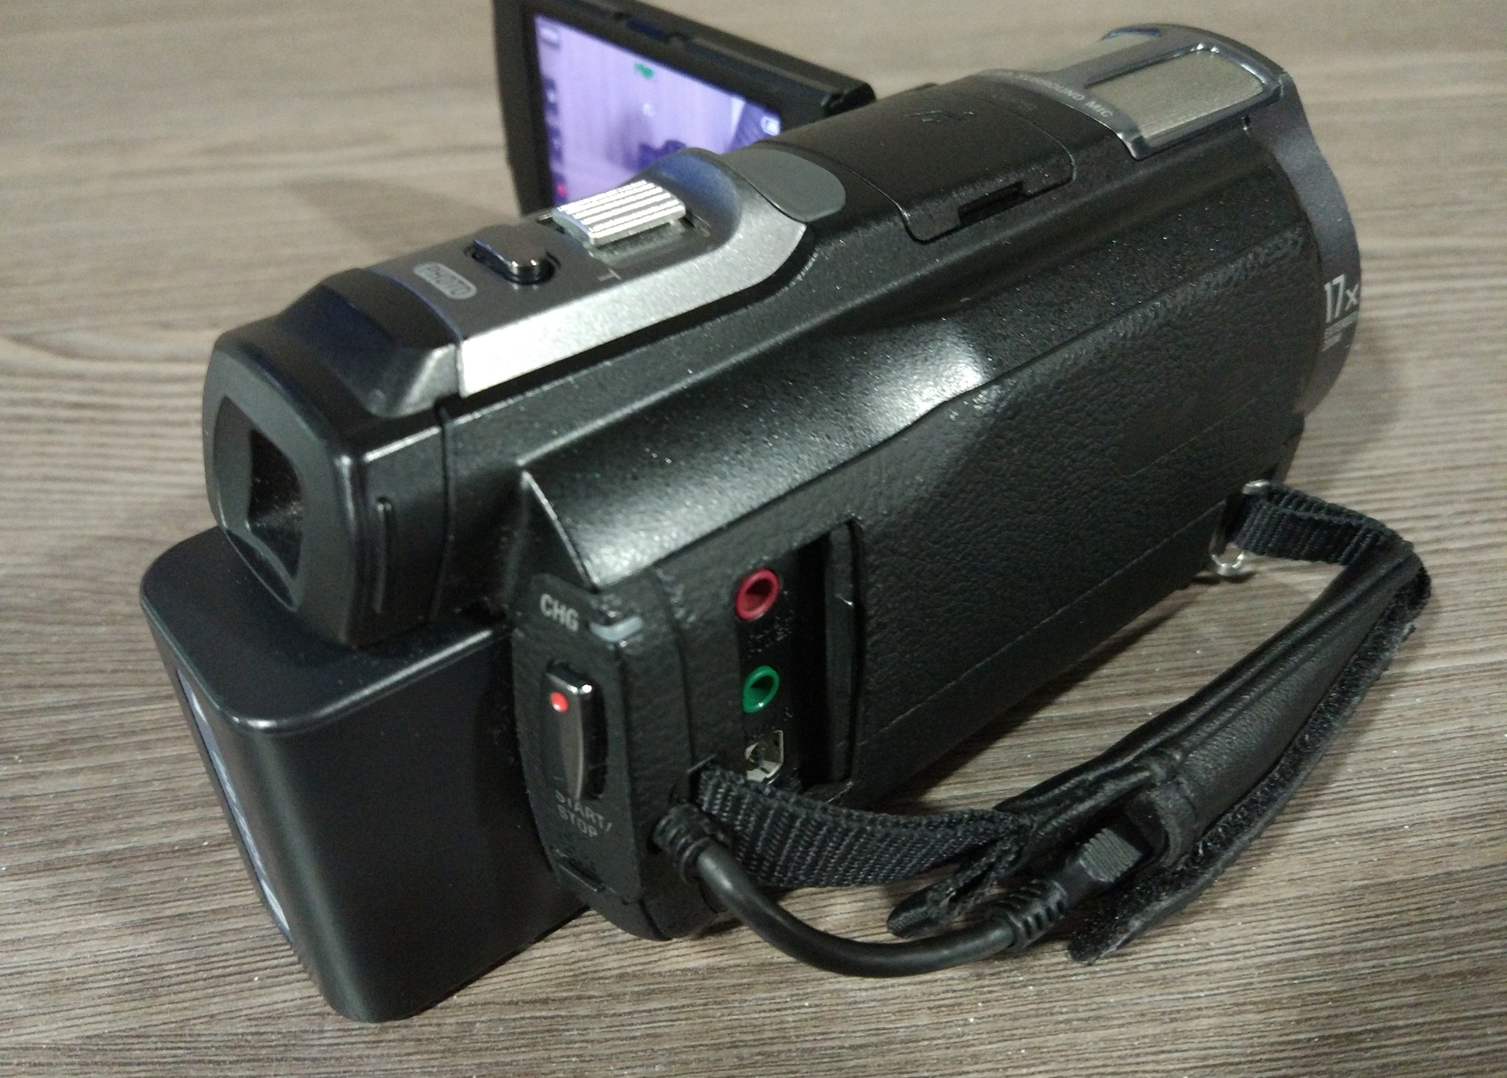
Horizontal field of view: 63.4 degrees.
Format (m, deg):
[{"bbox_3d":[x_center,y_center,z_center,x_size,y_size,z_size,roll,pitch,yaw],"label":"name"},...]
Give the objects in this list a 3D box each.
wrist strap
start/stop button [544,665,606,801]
[{"bbox_3d":[0.044,0.021,0.144,0.110,0.027,0.035,-27,44,-31],"label":"wrist strap"},{"bbox_3d":[-0.017,0.019,0.119,0.005,0.015,0.003,24,43,29],"label":"start/stop button"}]

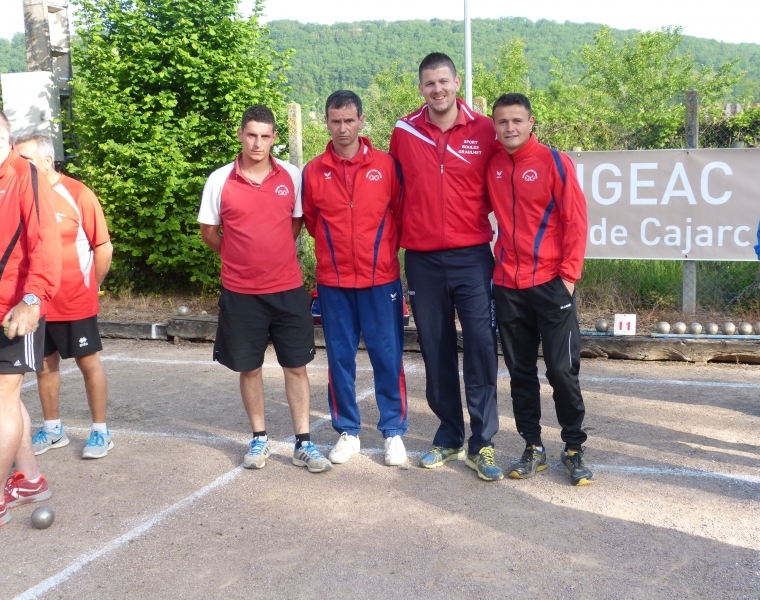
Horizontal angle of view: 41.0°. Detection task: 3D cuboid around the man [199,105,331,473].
[{"bbox_3d":[-0.577,-0.069,5.056,0.560,1.770,0.360,-3,8,-10],"label":"man"}]

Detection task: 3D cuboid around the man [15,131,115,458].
[{"bbox_3d":[-1.719,-0.041,5.368,0.530,1.690,0.400,2,9,22],"label":"man"}]

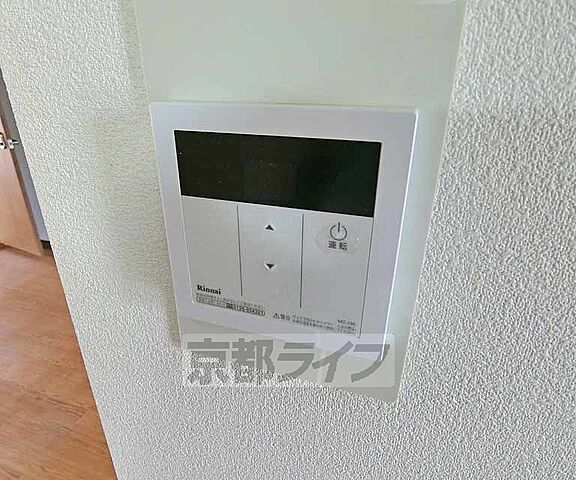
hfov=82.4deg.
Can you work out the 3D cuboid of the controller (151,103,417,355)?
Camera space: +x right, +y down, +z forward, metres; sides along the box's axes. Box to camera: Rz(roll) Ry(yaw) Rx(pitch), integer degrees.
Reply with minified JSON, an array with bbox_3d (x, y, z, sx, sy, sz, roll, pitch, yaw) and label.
[{"bbox_3d":[-0.006,-0.005,0.174,0.122,0.122,0.020,8,24,16],"label":"controller"}]

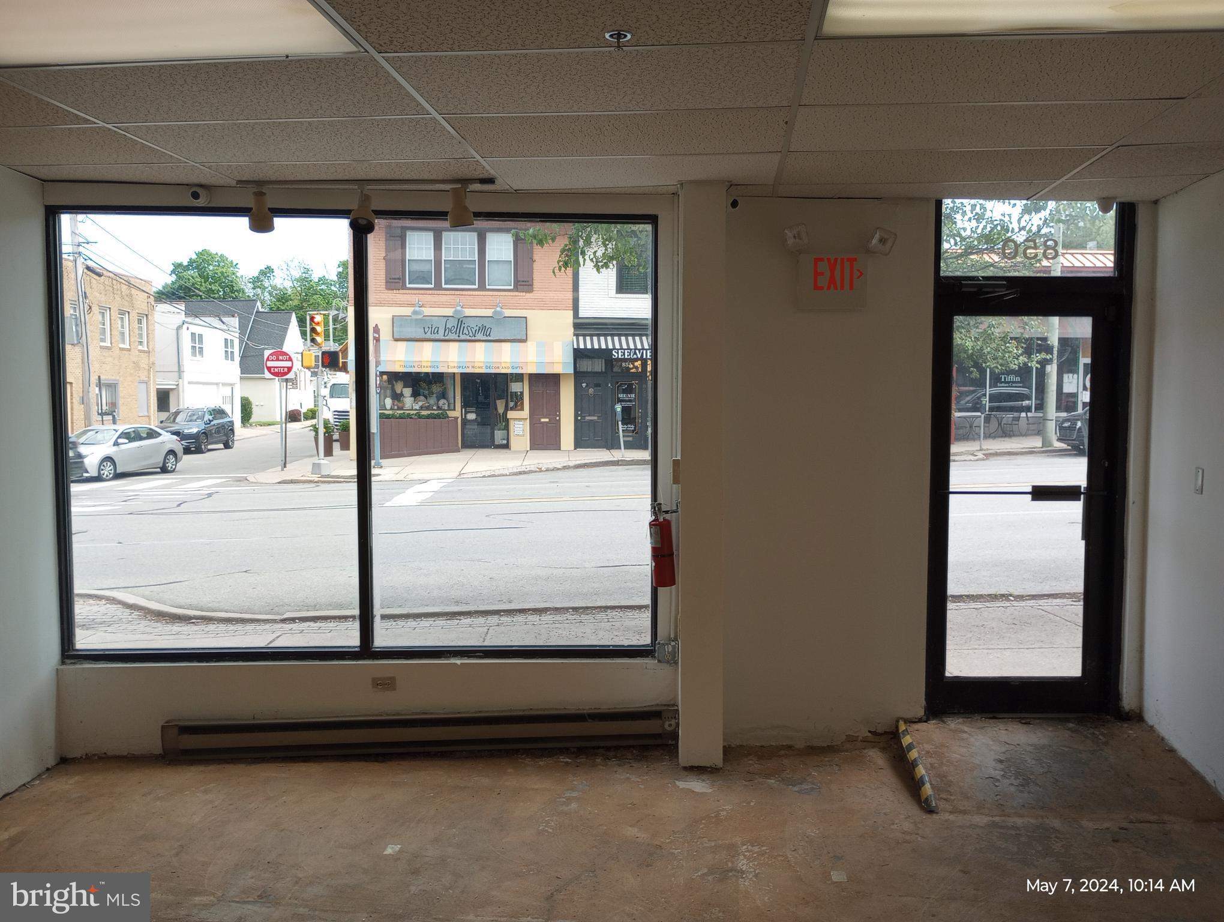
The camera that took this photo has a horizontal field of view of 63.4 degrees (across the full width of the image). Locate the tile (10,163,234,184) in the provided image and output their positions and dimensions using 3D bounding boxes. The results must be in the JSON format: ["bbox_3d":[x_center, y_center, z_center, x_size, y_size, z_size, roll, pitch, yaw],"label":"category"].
[{"bbox_3d":[-2.172,-1.260,4.344,0.854,0.020,0.366,1,3,7],"label":"tile"}]

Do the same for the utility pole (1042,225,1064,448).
[{"bbox_3d":[11.847,-3.324,26.620,0.330,5.940,0.330,1,3,7],"label":"utility pole"}]

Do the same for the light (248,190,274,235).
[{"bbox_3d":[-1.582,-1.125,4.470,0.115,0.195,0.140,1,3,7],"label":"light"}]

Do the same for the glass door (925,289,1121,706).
[{"bbox_3d":[2.054,0.236,4.915,0.952,2.053,0.070,0,3,-2],"label":"glass door"}]

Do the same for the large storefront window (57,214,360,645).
[{"bbox_3d":[-1.884,-0.119,4.671,1.350,2.060,0.060,0,4,-5],"label":"large storefront window"}]

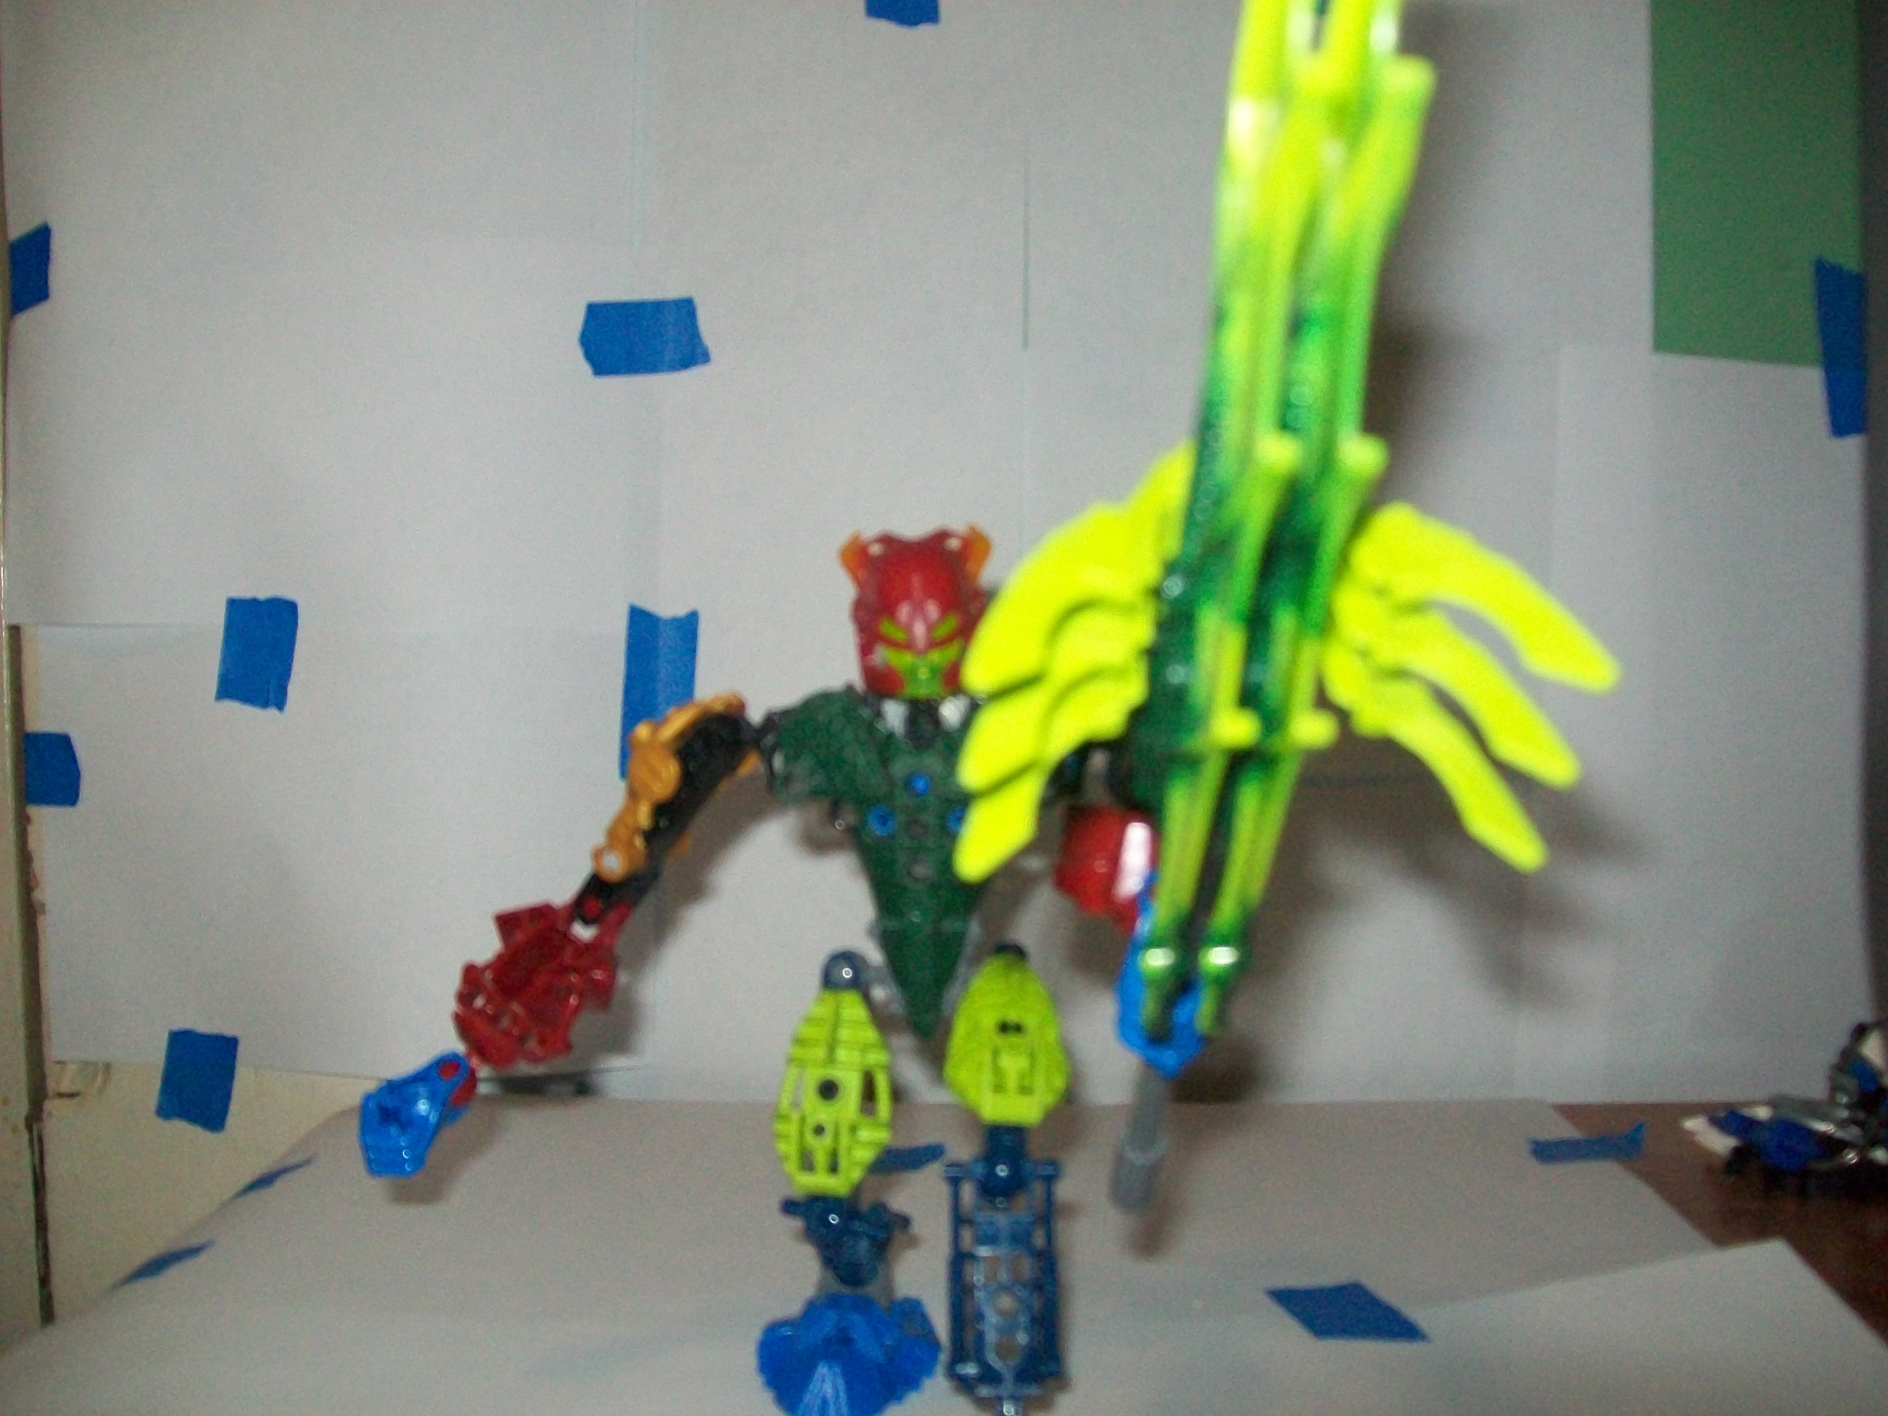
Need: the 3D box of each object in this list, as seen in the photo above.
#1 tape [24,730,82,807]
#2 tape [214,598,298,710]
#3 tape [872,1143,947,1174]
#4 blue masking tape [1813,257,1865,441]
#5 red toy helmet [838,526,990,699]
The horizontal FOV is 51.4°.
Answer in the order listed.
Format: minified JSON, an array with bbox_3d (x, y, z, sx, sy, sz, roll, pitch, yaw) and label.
[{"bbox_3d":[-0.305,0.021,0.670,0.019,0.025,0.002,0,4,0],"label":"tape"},{"bbox_3d":[-0.233,-0.018,0.667,0.025,0.036,0.002,6,4,0],"label":"tape"},{"bbox_3d":[-0.017,0.141,0.610,0.037,0.002,0.023,-1,4,-17],"label":"tape"},{"bbox_3d":[0.301,-0.121,0.660,0.018,0.059,0.002,-2,4,0],"label":"blue masking tape"},{"bbox_3d":[-0.006,-0.021,0.437,0.034,0.038,0.035,3,4,0],"label":"red toy helmet"}]

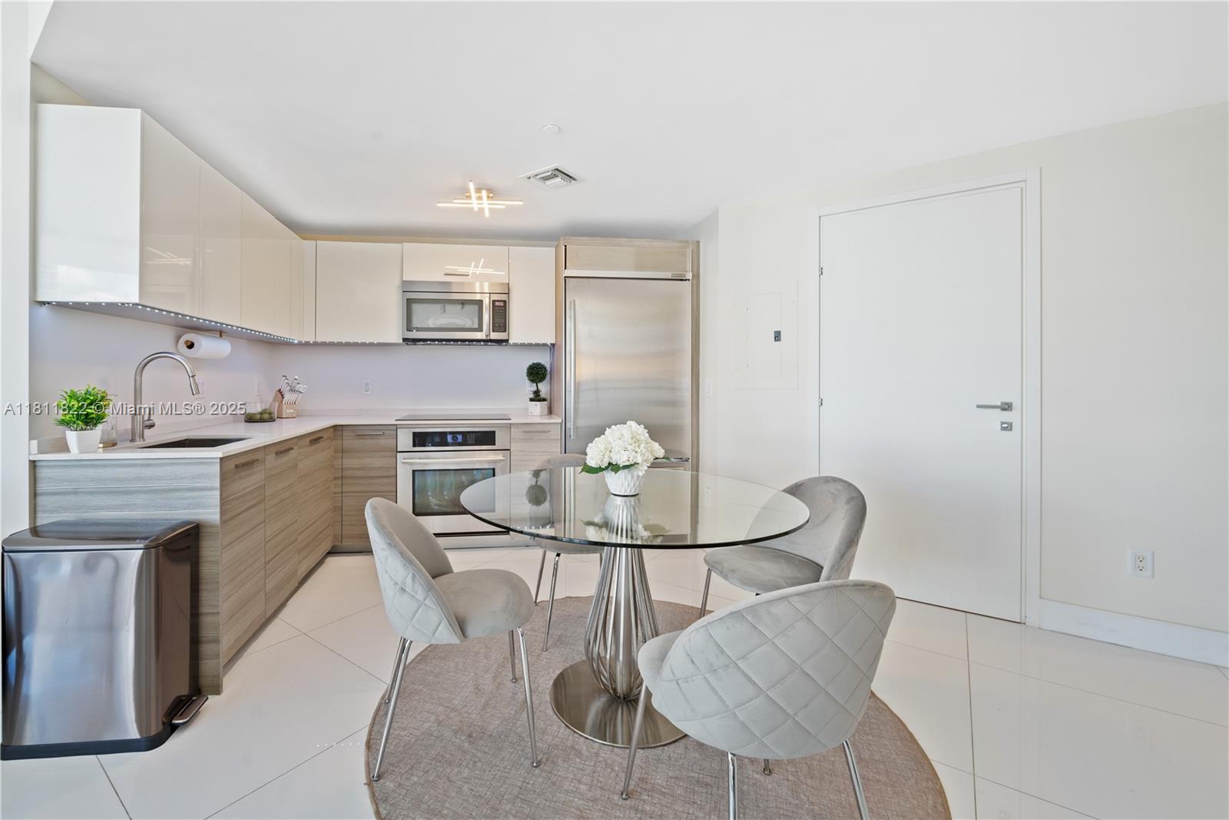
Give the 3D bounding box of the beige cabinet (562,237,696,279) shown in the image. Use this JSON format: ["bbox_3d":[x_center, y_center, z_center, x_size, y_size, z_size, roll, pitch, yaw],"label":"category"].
[{"bbox_3d":[0.050,-1.110,3.740,0.940,0.285,0.600,0,2,-7],"label":"beige cabinet"}]

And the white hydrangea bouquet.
[{"bbox_3d":[0.031,0.174,1.823,0.307,0.287,0.287,0,3,0],"label":"white hydrangea bouquet"}]

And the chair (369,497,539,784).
[{"bbox_3d":[-0.550,0.674,1.615,0.550,0.785,0.490,-1,2,-14],"label":"chair"}]

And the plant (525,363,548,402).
[{"bbox_3d":[-0.602,-0.222,3.750,0.170,0.315,0.170,0,2,-7],"label":"plant"}]

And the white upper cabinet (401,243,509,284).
[{"bbox_3d":[-1.153,-1.033,3.582,0.749,0.272,0.346,0,3,-8],"label":"white upper cabinet"}]

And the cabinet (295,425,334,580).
[{"bbox_3d":[-2.019,0.512,2.720,0.594,0.780,0.618,0,3,-15],"label":"cabinet"}]

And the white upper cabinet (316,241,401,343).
[{"bbox_3d":[-1.803,-0.830,3.497,0.550,0.692,0.346,0,3,-8],"label":"white upper cabinet"}]

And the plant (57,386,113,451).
[{"bbox_3d":[-1.990,0.033,1.790,0.160,0.255,0.160,0,2,-11],"label":"plant"}]

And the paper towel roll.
[{"bbox_3d":[-2.134,-0.329,2.492,0.119,0.119,0.272,0,3,-15],"label":"paper towel roll"}]

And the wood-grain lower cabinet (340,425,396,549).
[{"bbox_3d":[-1.650,0.489,3.430,0.333,0.796,0.594,0,3,-8],"label":"wood-grain lower cabinet"}]

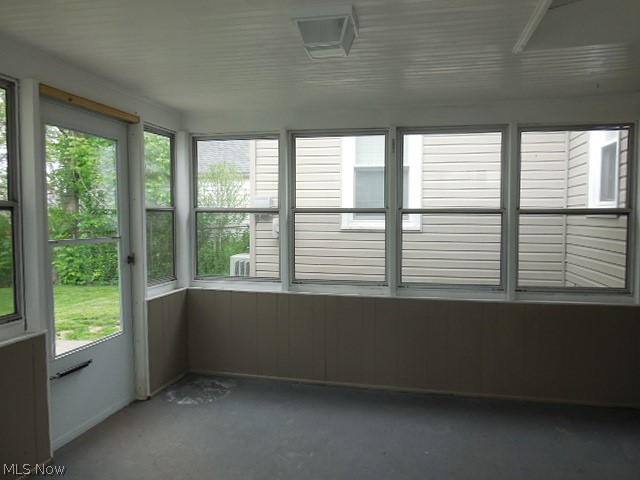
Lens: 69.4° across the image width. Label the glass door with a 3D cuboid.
[{"bbox_3d":[-1.488,0.198,2.998,0.050,2.034,0.793,1,3,14],"label":"glass door"}]

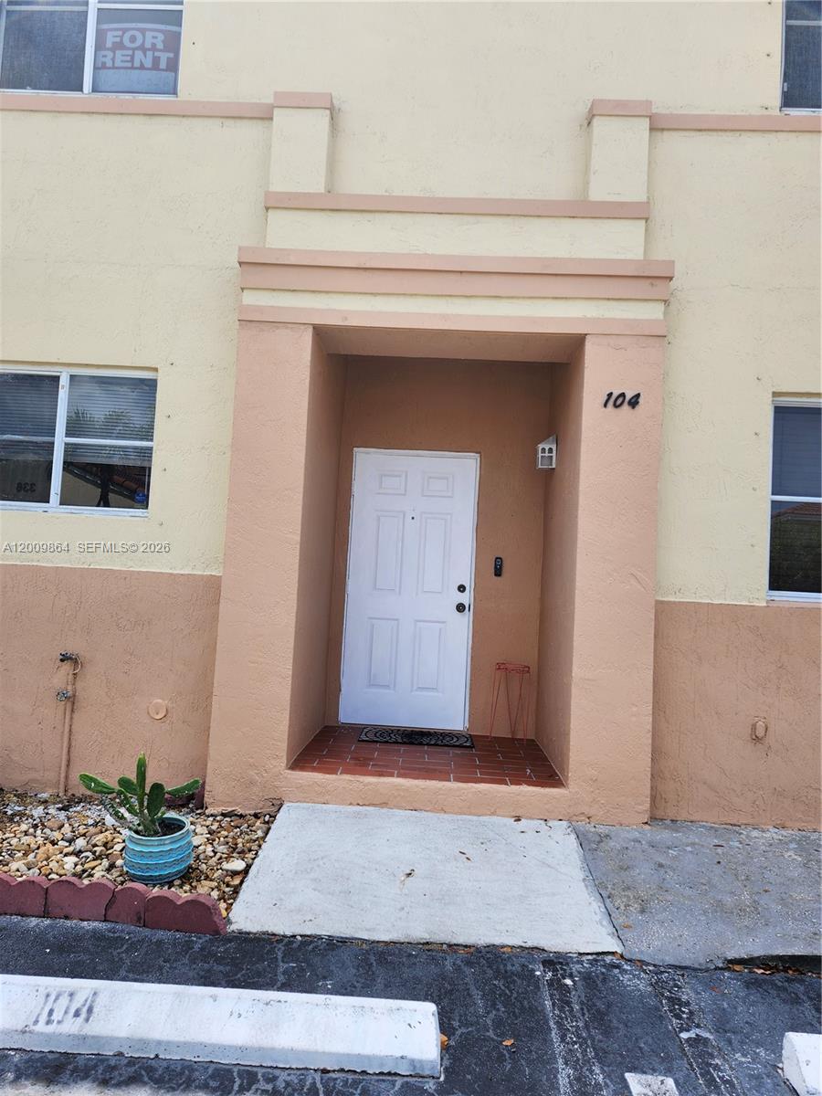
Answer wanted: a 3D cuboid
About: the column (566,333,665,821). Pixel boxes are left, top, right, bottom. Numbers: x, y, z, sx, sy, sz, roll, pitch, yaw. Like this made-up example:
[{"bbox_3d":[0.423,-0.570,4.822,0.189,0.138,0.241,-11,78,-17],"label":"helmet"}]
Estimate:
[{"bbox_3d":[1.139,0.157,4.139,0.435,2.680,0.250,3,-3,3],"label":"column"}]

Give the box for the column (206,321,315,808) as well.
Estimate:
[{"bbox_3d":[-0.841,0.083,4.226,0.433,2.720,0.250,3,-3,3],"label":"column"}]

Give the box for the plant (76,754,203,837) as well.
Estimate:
[{"bbox_3d":[-1.214,1.084,3.262,0.560,0.335,0.360,3,-3,3],"label":"plant"}]

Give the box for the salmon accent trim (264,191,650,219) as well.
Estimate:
[{"bbox_3d":[0.253,-1.968,4.233,2.210,0.096,0.100,3,-3,3],"label":"salmon accent trim"}]

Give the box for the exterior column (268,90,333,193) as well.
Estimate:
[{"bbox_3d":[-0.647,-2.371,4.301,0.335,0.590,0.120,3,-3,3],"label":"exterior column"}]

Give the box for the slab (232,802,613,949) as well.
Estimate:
[{"bbox_3d":[0.064,1.564,3.462,1.580,0.100,1.060,3,8,3],"label":"slab"}]

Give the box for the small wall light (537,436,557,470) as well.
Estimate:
[{"bbox_3d":[0.940,-0.664,5.036,0.120,0.235,0.125,3,-3,3],"label":"small wall light"}]

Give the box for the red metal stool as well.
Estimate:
[{"bbox_3d":[0.710,1.105,5.191,0.265,0.535,0.265,3,-3,3],"label":"red metal stool"}]

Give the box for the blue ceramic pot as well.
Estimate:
[{"bbox_3d":[-1.119,1.339,3.242,0.310,0.210,0.310,3,-3,0],"label":"blue ceramic pot"}]

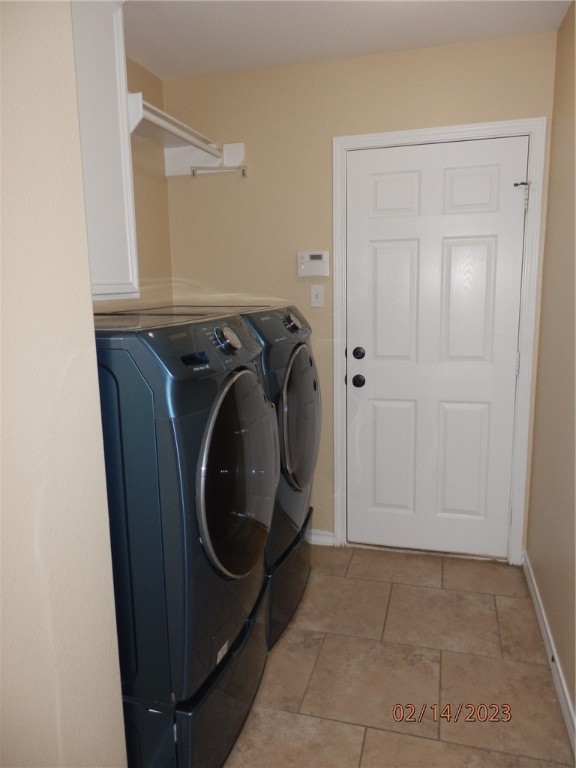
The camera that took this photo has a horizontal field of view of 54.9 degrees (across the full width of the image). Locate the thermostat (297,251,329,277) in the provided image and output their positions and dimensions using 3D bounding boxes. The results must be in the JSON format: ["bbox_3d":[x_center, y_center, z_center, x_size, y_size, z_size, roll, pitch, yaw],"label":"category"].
[{"bbox_3d":[0.129,-0.612,2.824,0.160,0.131,0.030,2,10,15],"label":"thermostat"}]

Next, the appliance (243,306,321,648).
[{"bbox_3d":[-0.271,0.336,2.463,0.820,1.322,0.688,2,10,15],"label":"appliance"}]

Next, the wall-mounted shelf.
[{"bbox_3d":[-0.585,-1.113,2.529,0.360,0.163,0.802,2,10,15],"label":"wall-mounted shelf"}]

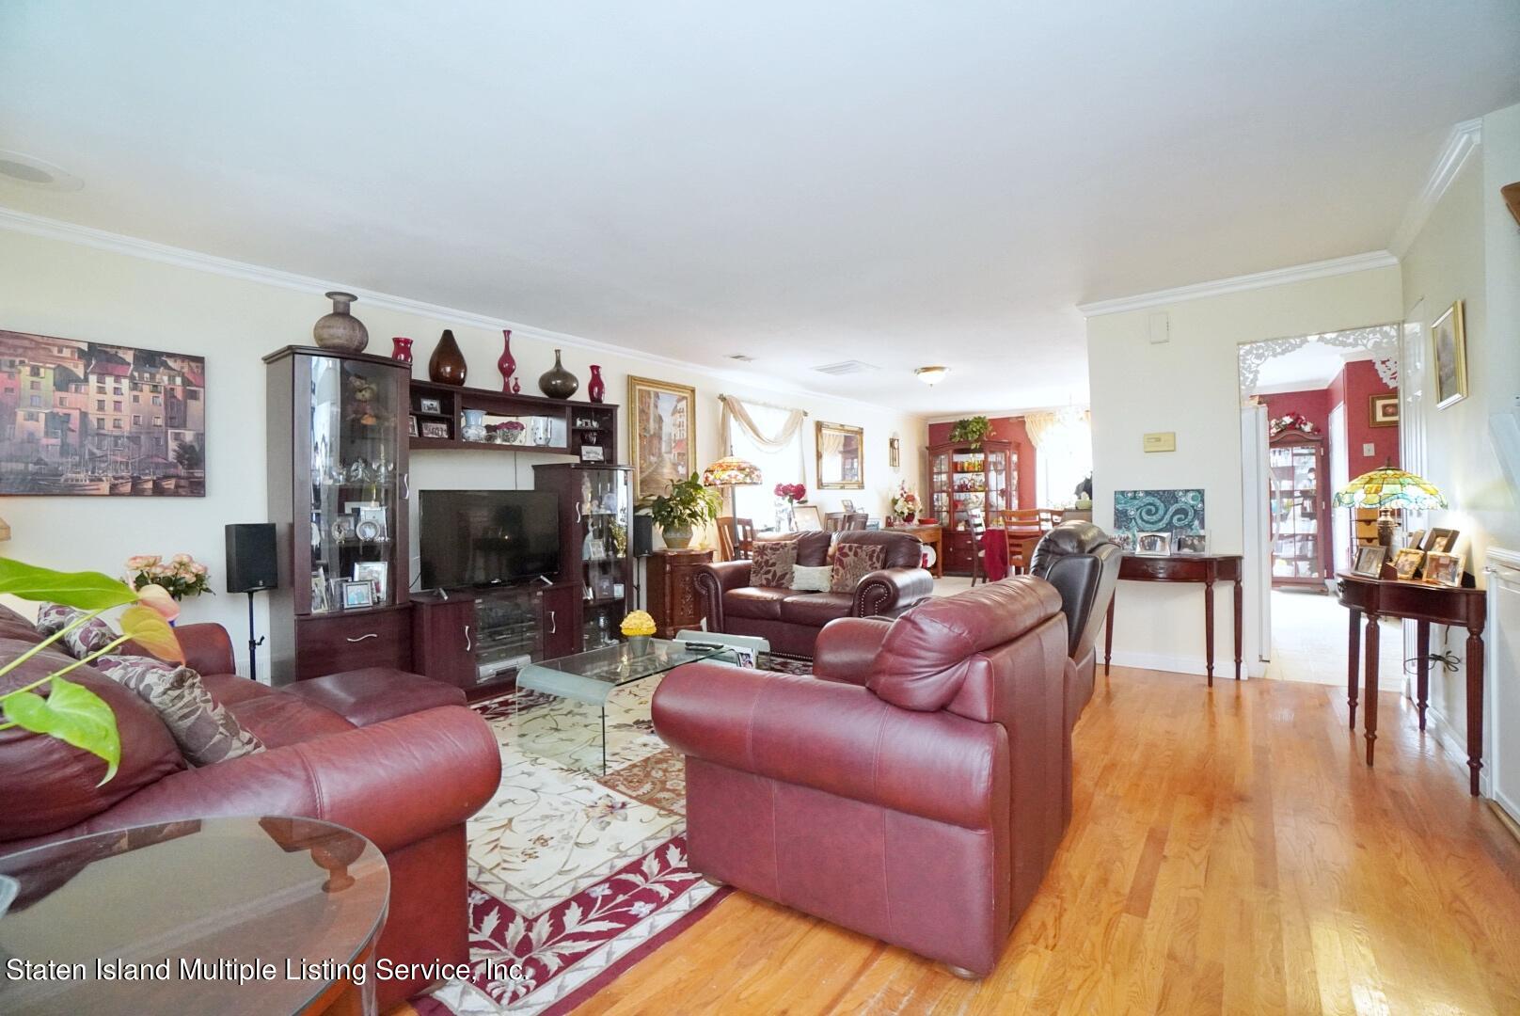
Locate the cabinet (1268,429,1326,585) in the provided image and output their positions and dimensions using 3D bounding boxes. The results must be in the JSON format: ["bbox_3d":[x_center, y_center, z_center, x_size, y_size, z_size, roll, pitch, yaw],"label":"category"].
[{"bbox_3d":[6.231,0.044,7.393,0.540,1.860,0.360,-2,0,38],"label":"cabinet"}]

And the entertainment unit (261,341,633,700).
[{"bbox_3d":[-1.749,0.177,4.059,0.450,1.955,2.200,-2,0,38],"label":"entertainment unit"}]

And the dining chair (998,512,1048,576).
[{"bbox_3d":[3.001,0.526,7.148,0.450,0.990,0.500,-1,1,38],"label":"dining chair"}]

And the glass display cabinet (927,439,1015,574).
[{"bbox_3d":[3.092,0.032,9.466,1.380,1.930,0.480,-1,1,38],"label":"glass display cabinet"}]

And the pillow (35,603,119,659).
[{"bbox_3d":[-2.331,0.517,2.209,0.430,0.410,0.150,-1,32,37],"label":"pillow"}]

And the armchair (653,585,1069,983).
[{"bbox_3d":[0.394,0.685,2.131,1.010,0.870,0.970,-1,0,34],"label":"armchair"}]

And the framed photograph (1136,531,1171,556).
[{"bbox_3d":[2.450,0.224,3.951,0.185,0.150,0.060,-2,0,38],"label":"framed photograph"}]

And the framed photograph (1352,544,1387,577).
[{"bbox_3d":[2.686,0.235,2.780,0.040,0.140,0.150,11,2,8],"label":"framed photograph"}]

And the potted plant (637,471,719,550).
[{"bbox_3d":[-0.691,0.027,5.551,0.620,0.680,0.660,-1,1,0],"label":"potted plant"}]

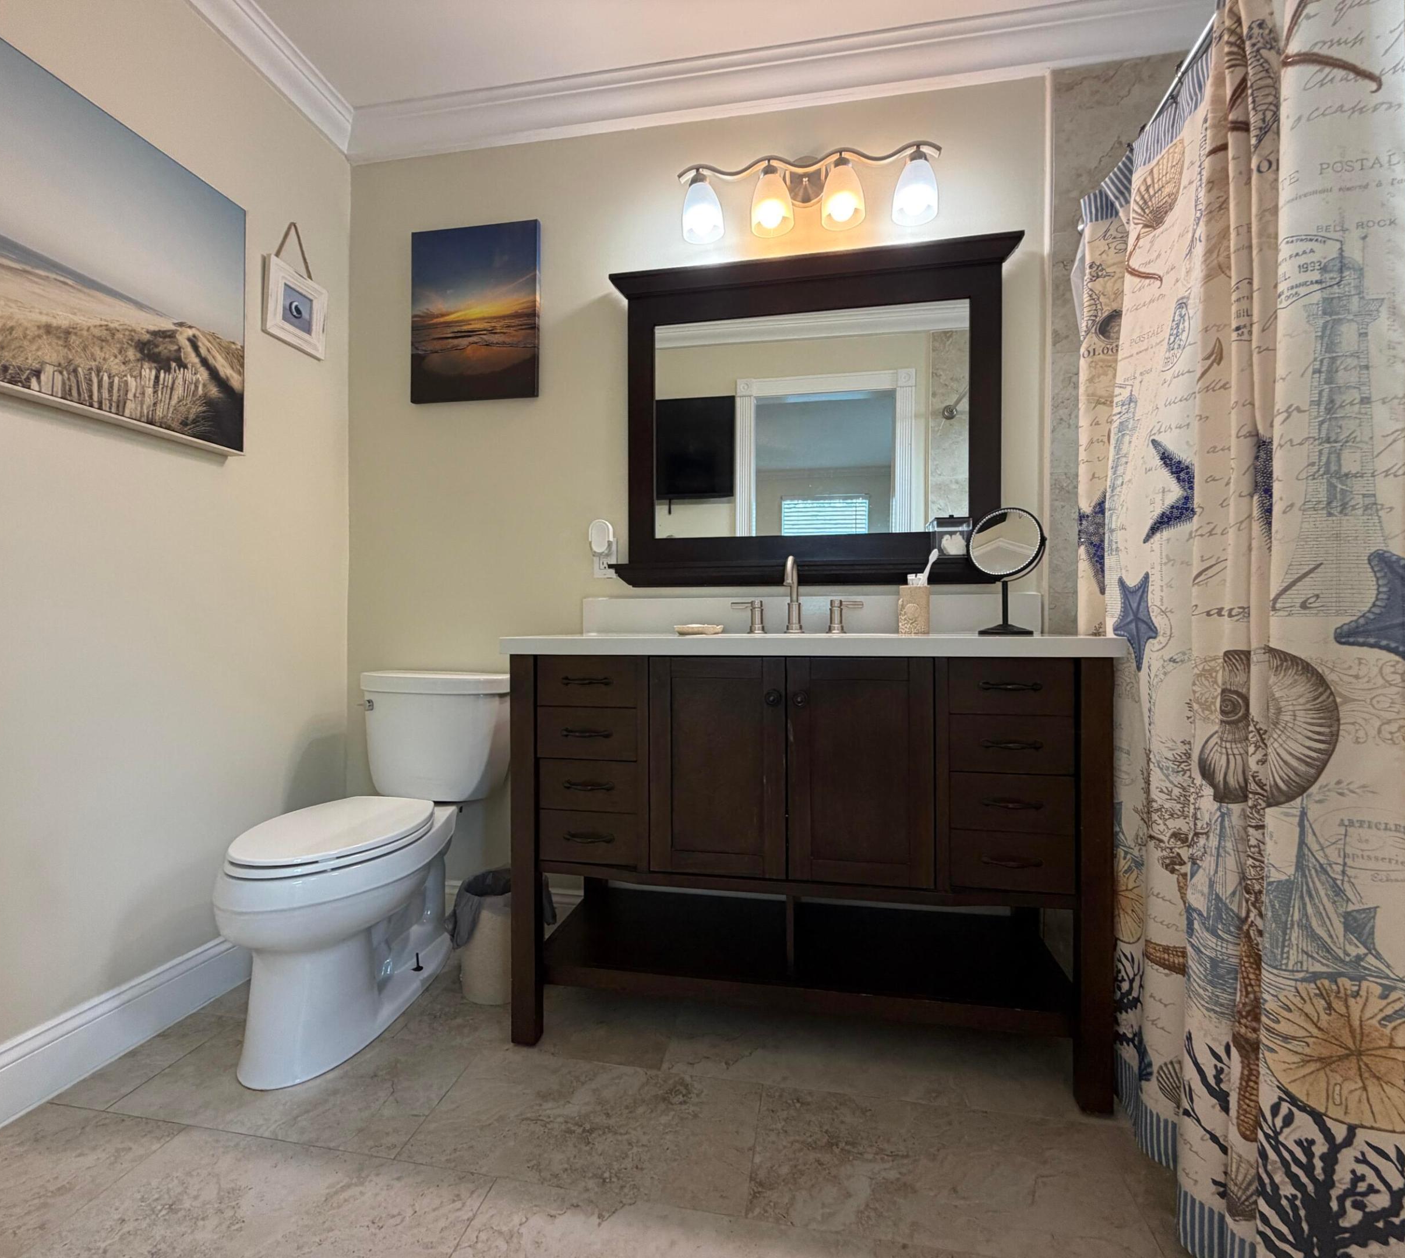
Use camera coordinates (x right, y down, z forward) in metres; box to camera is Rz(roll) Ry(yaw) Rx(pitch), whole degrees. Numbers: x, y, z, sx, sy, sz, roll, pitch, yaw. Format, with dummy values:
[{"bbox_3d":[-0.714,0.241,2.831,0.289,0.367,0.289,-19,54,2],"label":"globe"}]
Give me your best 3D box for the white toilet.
[{"bbox_3d":[-0.794,0.514,1.663,0.435,0.784,0.752,0,0,10],"label":"white toilet"}]

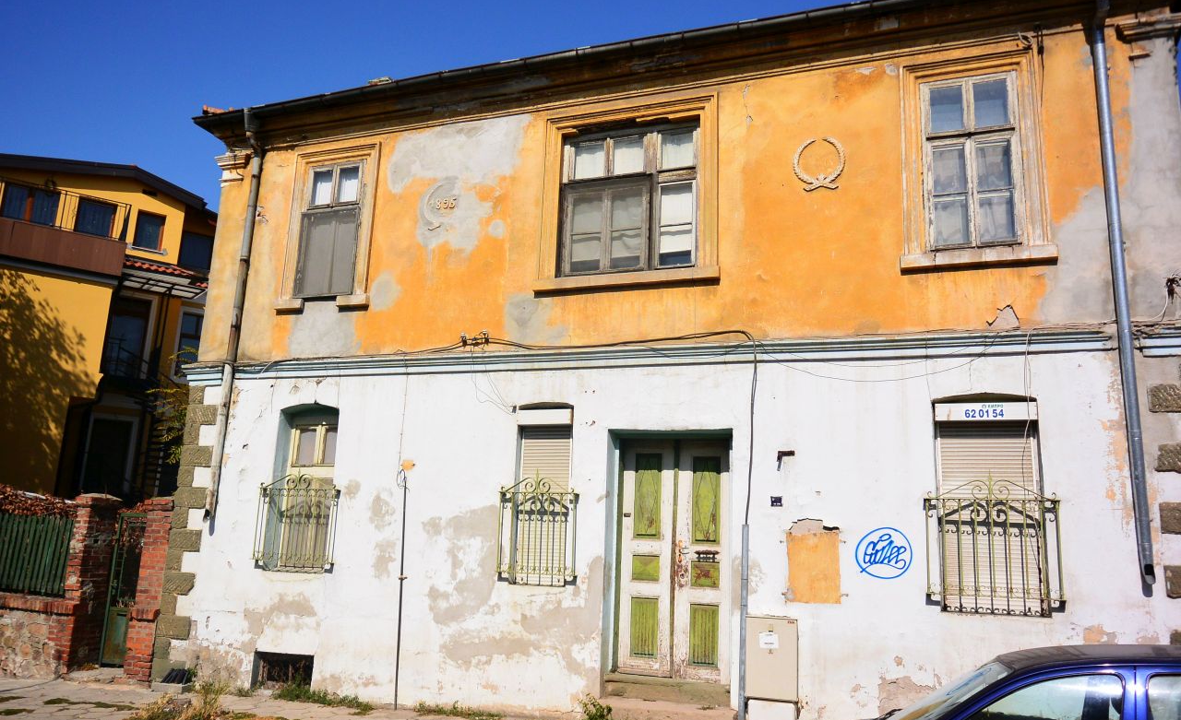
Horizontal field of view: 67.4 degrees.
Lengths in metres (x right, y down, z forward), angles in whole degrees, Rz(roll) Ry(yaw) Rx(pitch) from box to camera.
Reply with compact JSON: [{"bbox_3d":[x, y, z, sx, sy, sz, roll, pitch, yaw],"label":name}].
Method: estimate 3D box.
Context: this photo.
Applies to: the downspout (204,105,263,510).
[{"bbox_3d":[-4.587,-0.694,11.380,0.190,5.380,0.360,-2,-12,20],"label":"downspout"}]

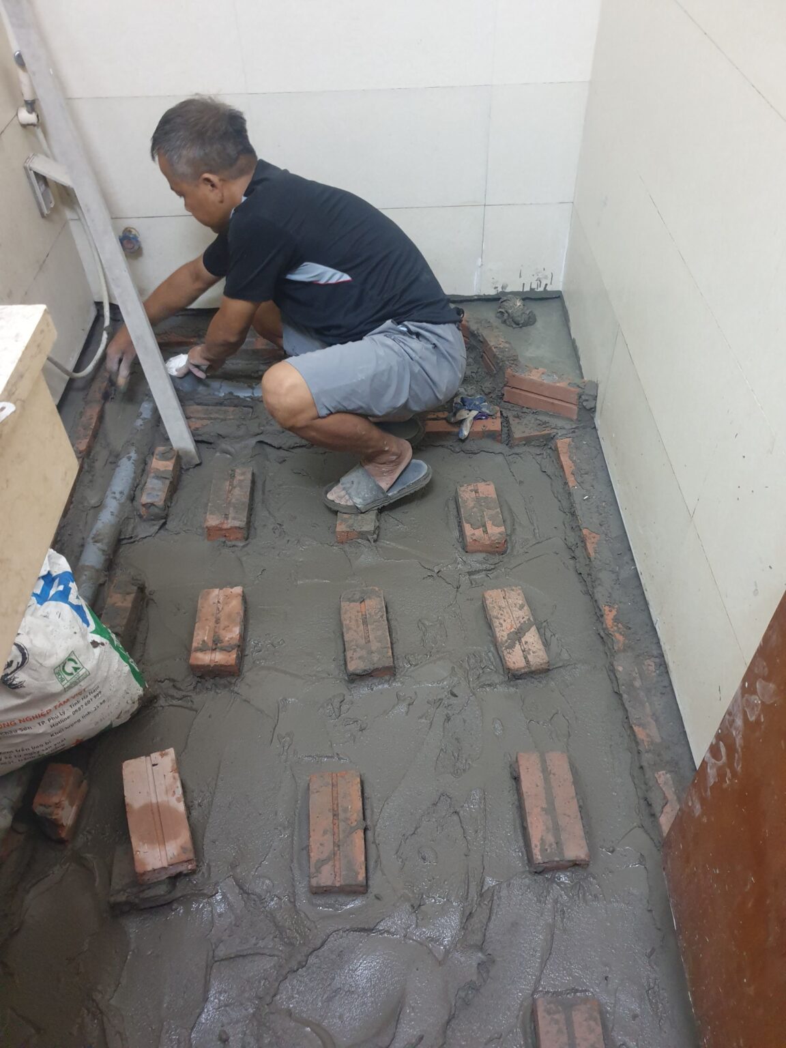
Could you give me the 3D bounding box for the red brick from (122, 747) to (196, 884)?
[{"bbox_3d":[-0.415,0.519,1.406,0.095,0.057,0.212,-16,49,-12],"label":"red brick"}]

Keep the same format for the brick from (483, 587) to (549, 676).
[{"bbox_3d":[0.266,0.243,1.735,0.091,0.057,0.211,-8,48,-5],"label":"brick"}]

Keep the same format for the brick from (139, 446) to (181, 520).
[{"bbox_3d":[-0.562,-0.087,1.937,0.053,0.091,0.197,-2,47,0],"label":"brick"}]

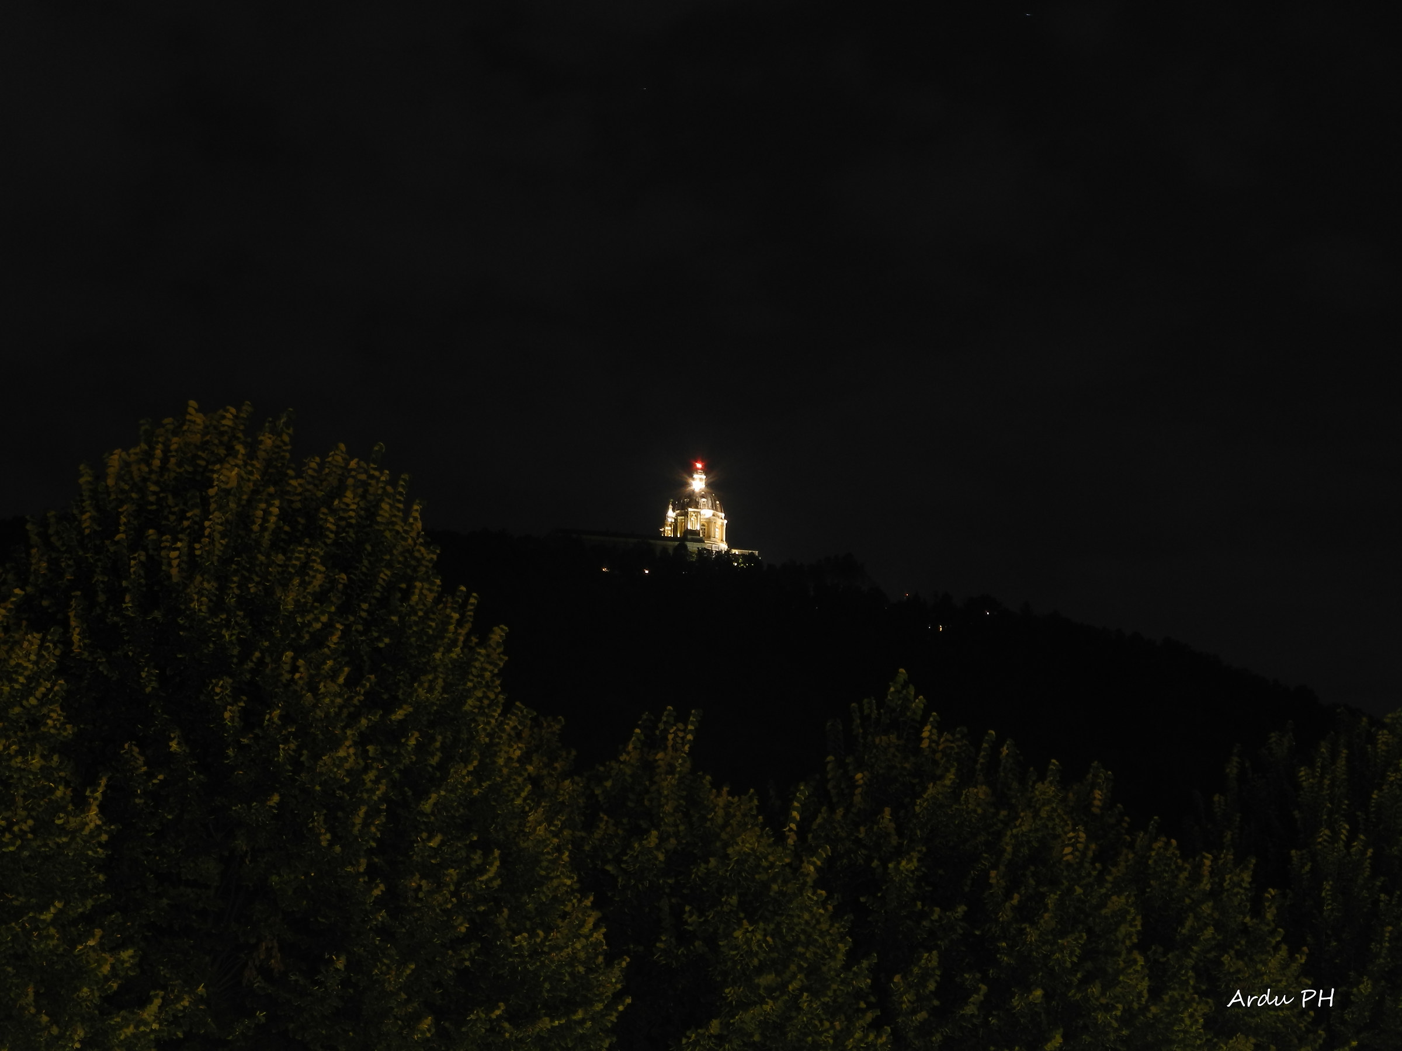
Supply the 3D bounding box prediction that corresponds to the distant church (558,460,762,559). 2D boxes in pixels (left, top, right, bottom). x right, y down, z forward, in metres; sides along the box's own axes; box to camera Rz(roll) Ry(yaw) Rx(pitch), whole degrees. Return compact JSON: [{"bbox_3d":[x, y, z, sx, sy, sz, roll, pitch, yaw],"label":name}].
[{"bbox_3d":[-21.351,1.830,2517.397,100.000,75.000,54.000,4,-11,-14],"label":"distant church"}]

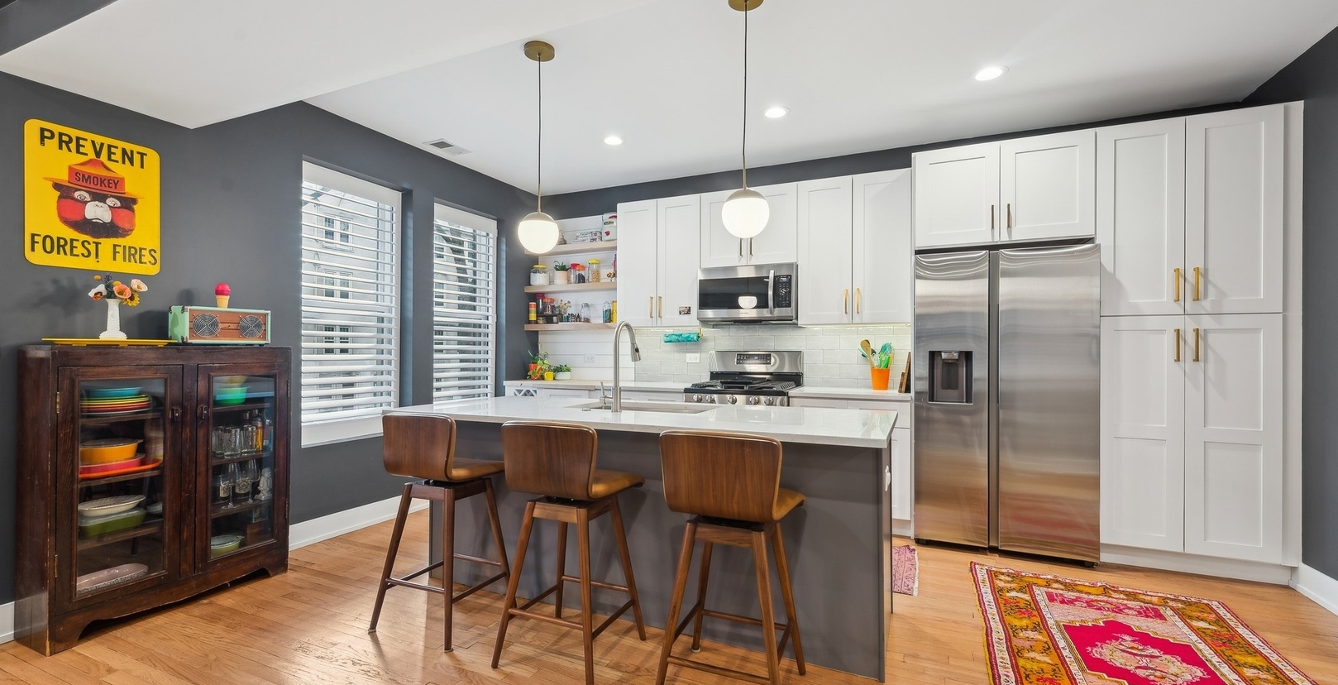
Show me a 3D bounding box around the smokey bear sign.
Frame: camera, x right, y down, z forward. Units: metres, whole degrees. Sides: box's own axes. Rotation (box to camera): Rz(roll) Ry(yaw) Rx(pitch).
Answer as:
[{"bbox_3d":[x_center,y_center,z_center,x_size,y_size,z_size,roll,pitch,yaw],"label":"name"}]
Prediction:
[{"bbox_3d":[-2.592,-0.627,2.530,0.015,0.606,0.455,0,0,24],"label":"smokey bear sign"}]

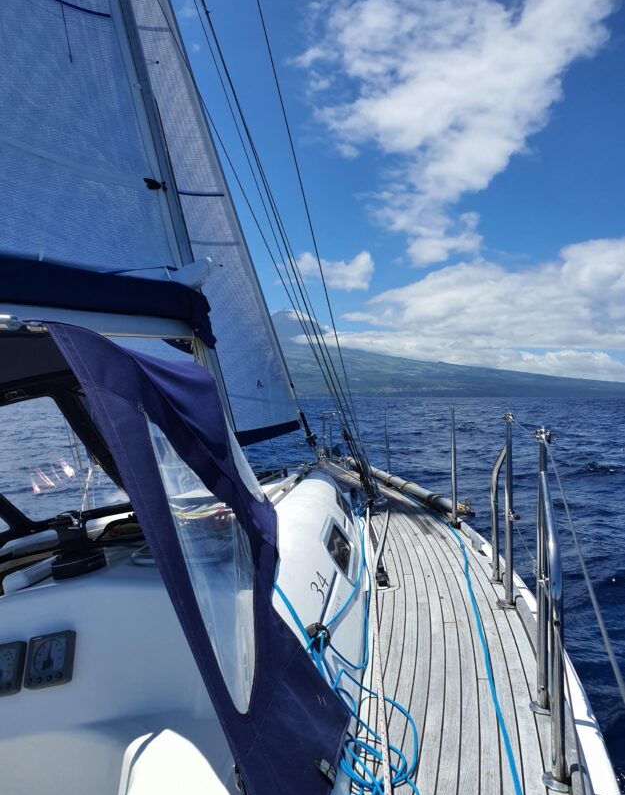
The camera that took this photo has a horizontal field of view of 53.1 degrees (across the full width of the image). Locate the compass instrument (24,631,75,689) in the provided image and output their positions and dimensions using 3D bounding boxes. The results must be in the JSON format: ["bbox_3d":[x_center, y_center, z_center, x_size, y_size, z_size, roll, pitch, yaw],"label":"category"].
[{"bbox_3d":[-0.623,0.624,1.490,0.111,0.115,0.028,-14,-33,9],"label":"compass instrument"}]

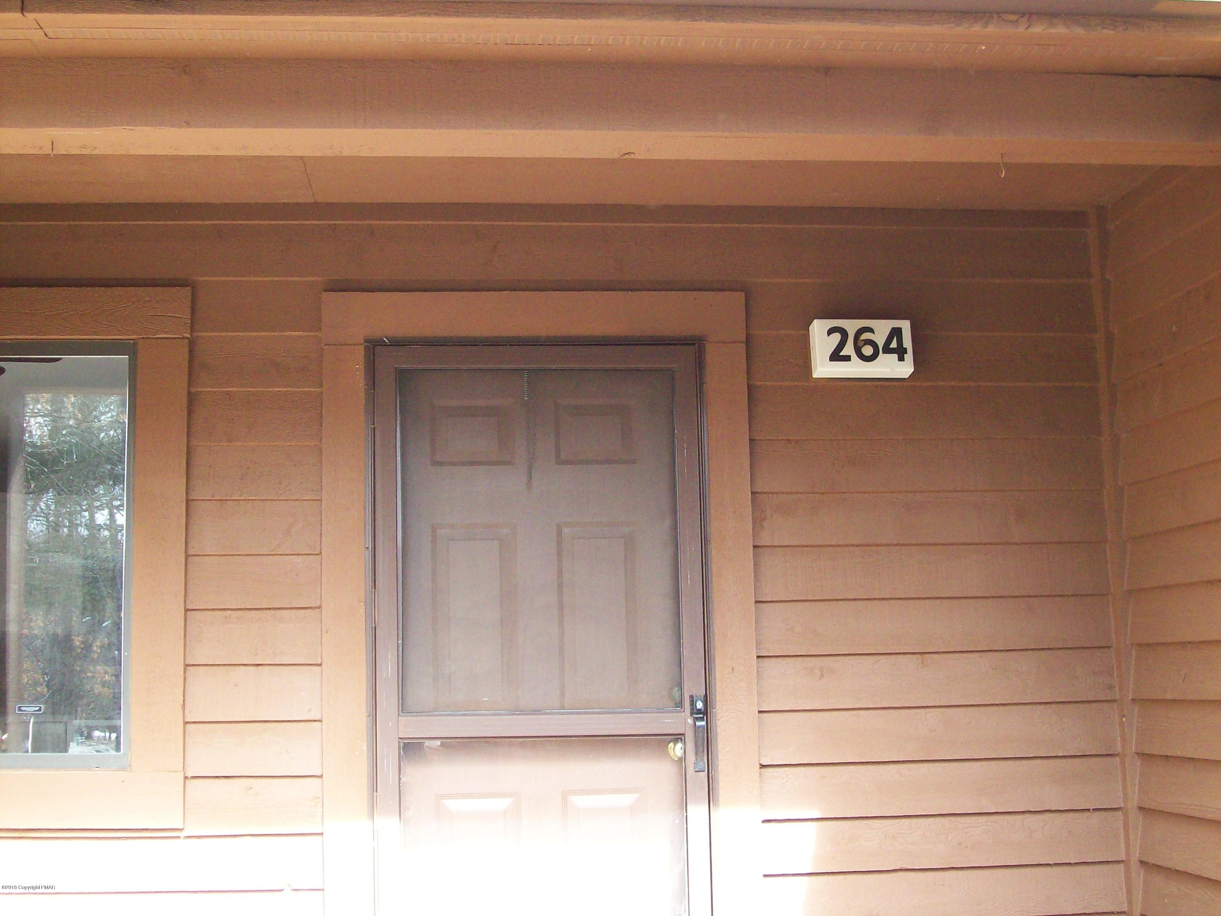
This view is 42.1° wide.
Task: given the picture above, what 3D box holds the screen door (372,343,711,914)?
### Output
[{"bbox_3d":[-0.183,0.703,4.301,0.889,2.039,0.045,0,-7,-6],"label":"screen door"}]

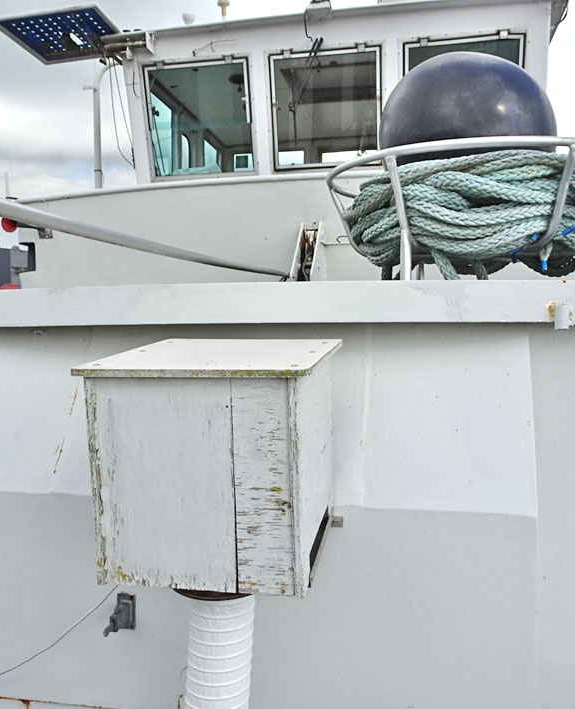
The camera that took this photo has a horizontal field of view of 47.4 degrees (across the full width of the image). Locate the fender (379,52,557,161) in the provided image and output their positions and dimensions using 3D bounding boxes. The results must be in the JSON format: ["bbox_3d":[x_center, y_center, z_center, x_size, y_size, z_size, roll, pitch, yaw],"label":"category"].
[{"bbox_3d":[0.635,-0.745,2.340,0.608,0.608,0.608,1,4,12],"label":"fender"}]

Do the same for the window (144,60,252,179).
[{"bbox_3d":[-0.510,-1.376,3.839,0.646,0.633,0.050,1,14,13],"label":"window"}]

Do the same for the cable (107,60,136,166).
[{"bbox_3d":[-0.998,-1.441,3.941,0.182,0.634,0.100,1,4,12],"label":"cable"}]

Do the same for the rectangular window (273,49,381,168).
[{"bbox_3d":[0.217,-1.371,3.677,0.621,0.620,0.050,1,14,13],"label":"rectangular window"}]

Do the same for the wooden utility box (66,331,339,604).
[{"bbox_3d":[-0.151,0.241,1.701,0.534,0.493,0.583,0,7,11],"label":"wooden utility box"}]

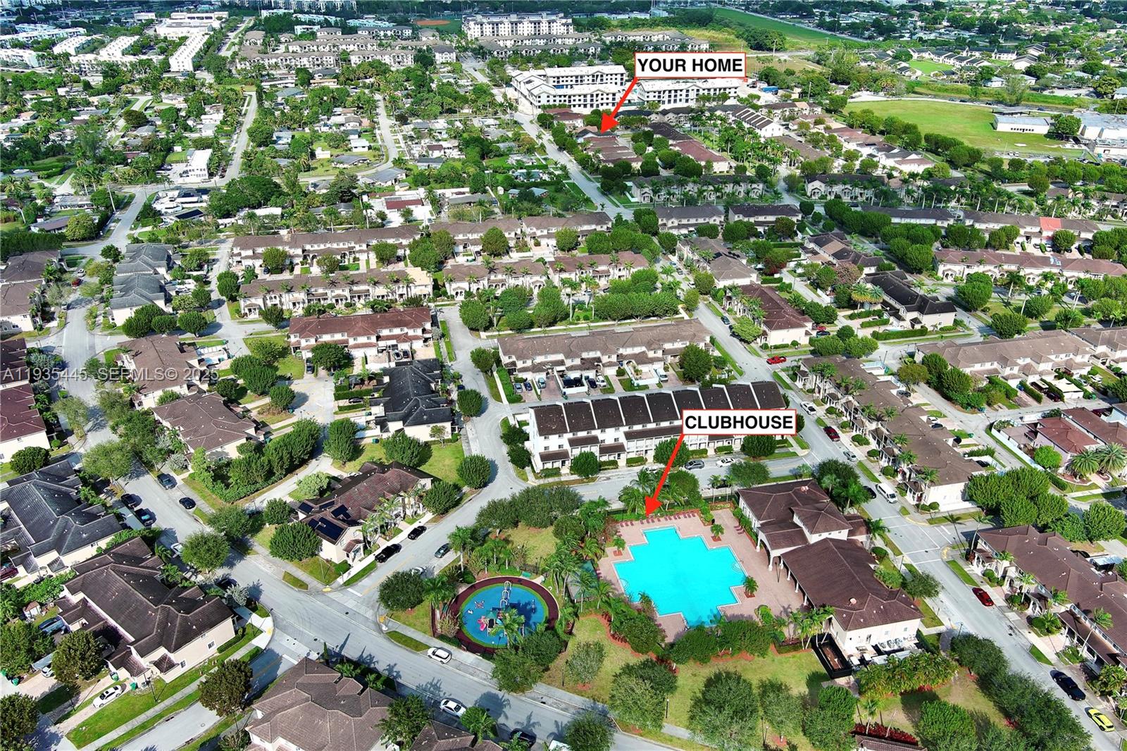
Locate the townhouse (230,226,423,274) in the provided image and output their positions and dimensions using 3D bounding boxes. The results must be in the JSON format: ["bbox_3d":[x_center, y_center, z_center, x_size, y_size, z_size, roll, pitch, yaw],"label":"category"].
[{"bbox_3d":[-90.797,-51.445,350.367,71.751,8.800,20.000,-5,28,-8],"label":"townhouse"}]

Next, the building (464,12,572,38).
[{"bbox_3d":[-44.010,-340.730,885.680,103.000,18.000,52.000,-6,28,-11],"label":"building"}]

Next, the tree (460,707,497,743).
[{"bbox_3d":[-12.560,52.920,134.780,5.300,7.000,5.300,-6,28,-11],"label":"tree"}]

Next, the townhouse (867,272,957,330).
[{"bbox_3d":[110.760,-25.956,298.900,20.000,8.800,37.600,-6,28,-11],"label":"townhouse"}]

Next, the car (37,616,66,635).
[{"bbox_3d":[-89.410,43.820,158.800,1.900,1.600,4.600,19,33,33],"label":"car"}]

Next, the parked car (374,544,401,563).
[{"bbox_3d":[-36.353,36.696,187.814,2.000,1.850,5.600,17,32,30],"label":"parked car"}]

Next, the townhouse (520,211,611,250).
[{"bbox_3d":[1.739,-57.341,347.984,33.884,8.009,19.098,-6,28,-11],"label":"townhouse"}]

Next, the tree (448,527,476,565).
[{"bbox_3d":[-20.502,35.059,181.991,5.500,10.000,5.500,-6,28,-10],"label":"tree"}]

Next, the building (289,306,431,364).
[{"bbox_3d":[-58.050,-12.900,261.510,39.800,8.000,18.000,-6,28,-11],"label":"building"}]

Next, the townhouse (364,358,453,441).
[{"bbox_3d":[-40.243,5.358,240.602,20.000,8.800,37.600,-6,28,-11],"label":"townhouse"}]

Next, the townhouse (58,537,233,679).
[{"bbox_3d":[-79.853,42.638,169.463,37.600,8.800,20.000,21,34,35],"label":"townhouse"}]

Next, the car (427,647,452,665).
[{"bbox_3d":[-21.250,47.556,155.272,4.400,1.600,1.820,15,31,27],"label":"car"}]

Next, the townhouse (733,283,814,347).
[{"bbox_3d":[62.757,-19.746,275.870,18.995,8.009,34.705,-6,28,-11],"label":"townhouse"}]

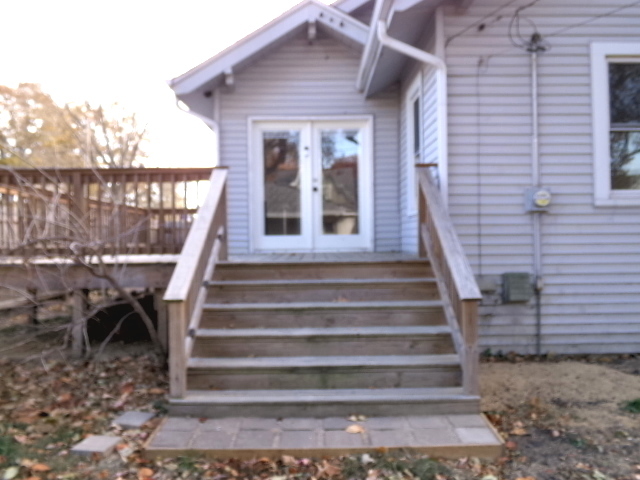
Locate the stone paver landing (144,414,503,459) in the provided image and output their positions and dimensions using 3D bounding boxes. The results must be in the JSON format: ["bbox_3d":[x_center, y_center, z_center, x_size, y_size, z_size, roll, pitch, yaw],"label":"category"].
[{"bbox_3d":[0.022,1.207,3.190,2.060,0.085,0.480,-1,0,0],"label":"stone paver landing"}]

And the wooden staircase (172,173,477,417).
[{"bbox_3d":[0.030,0.236,4.200,2.110,1.880,1.600,-1,0,0],"label":"wooden staircase"}]

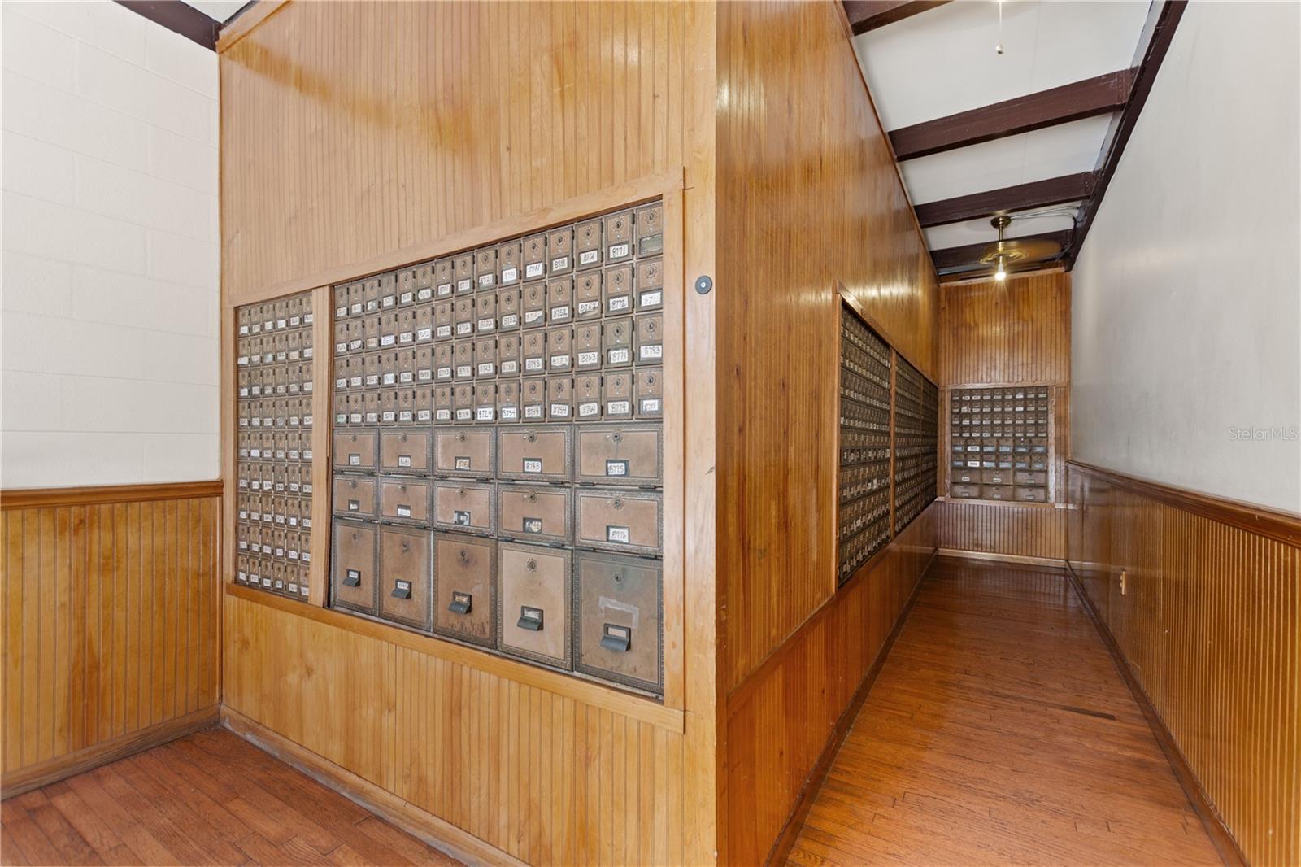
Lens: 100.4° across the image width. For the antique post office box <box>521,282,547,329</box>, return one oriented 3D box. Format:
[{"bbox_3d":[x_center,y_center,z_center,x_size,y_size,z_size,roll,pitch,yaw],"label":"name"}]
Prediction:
[{"bbox_3d":[-0.288,-0.333,1.432,0.085,0.121,0.060,0,0,31],"label":"antique post office box"}]

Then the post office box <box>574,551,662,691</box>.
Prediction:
[{"bbox_3d":[-0.054,0.439,1.302,0.260,0.295,0.080,0,0,31],"label":"post office box"}]

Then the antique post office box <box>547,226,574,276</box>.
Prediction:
[{"bbox_3d":[-0.215,-0.465,1.414,0.087,0.121,0.073,-1,-1,31],"label":"antique post office box"}]

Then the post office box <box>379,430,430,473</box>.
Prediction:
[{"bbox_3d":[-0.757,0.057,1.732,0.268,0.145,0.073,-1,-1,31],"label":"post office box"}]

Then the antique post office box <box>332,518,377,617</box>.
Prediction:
[{"bbox_3d":[-0.967,0.444,1.855,0.260,0.295,0.080,0,0,31],"label":"antique post office box"}]

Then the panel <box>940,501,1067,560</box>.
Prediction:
[{"bbox_3d":[3.430,0.944,5.330,1.085,0.485,0.030,0,0,31],"label":"panel"}]

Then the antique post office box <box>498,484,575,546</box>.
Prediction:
[{"bbox_3d":[-0.292,0.209,1.450,0.268,0.142,0.073,-1,-1,31],"label":"antique post office box"}]

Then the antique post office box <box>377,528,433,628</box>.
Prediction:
[{"bbox_3d":[-0.767,0.445,1.711,0.268,0.303,0.090,-1,-1,31],"label":"antique post office box"}]

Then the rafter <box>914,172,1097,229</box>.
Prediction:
[{"bbox_3d":[2.822,-1.863,4.391,1.220,0.185,0.085,1,0,32],"label":"rafter"}]

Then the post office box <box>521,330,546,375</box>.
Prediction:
[{"bbox_3d":[-0.288,-0.211,1.432,0.085,0.121,0.060,0,0,31],"label":"post office box"}]

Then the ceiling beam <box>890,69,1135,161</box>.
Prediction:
[{"bbox_3d":[1.938,-1.732,2.991,1.080,0.175,0.080,0,0,31],"label":"ceiling beam"}]

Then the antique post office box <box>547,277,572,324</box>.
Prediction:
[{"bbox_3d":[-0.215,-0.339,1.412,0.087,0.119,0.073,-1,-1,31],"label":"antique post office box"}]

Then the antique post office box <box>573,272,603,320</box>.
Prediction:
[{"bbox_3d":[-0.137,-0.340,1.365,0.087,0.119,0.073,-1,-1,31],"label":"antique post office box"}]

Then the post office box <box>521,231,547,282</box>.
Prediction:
[{"bbox_3d":[-0.288,-0.457,1.432,0.085,0.121,0.060,0,0,31],"label":"post office box"}]

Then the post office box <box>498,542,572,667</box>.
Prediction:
[{"bbox_3d":[-0.302,0.441,1.431,0.268,0.303,0.090,-1,-1,31],"label":"post office box"}]

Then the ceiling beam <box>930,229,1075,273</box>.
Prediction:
[{"bbox_3d":[3.245,-1.693,5.055,1.080,0.175,0.080,0,0,31],"label":"ceiling beam"}]

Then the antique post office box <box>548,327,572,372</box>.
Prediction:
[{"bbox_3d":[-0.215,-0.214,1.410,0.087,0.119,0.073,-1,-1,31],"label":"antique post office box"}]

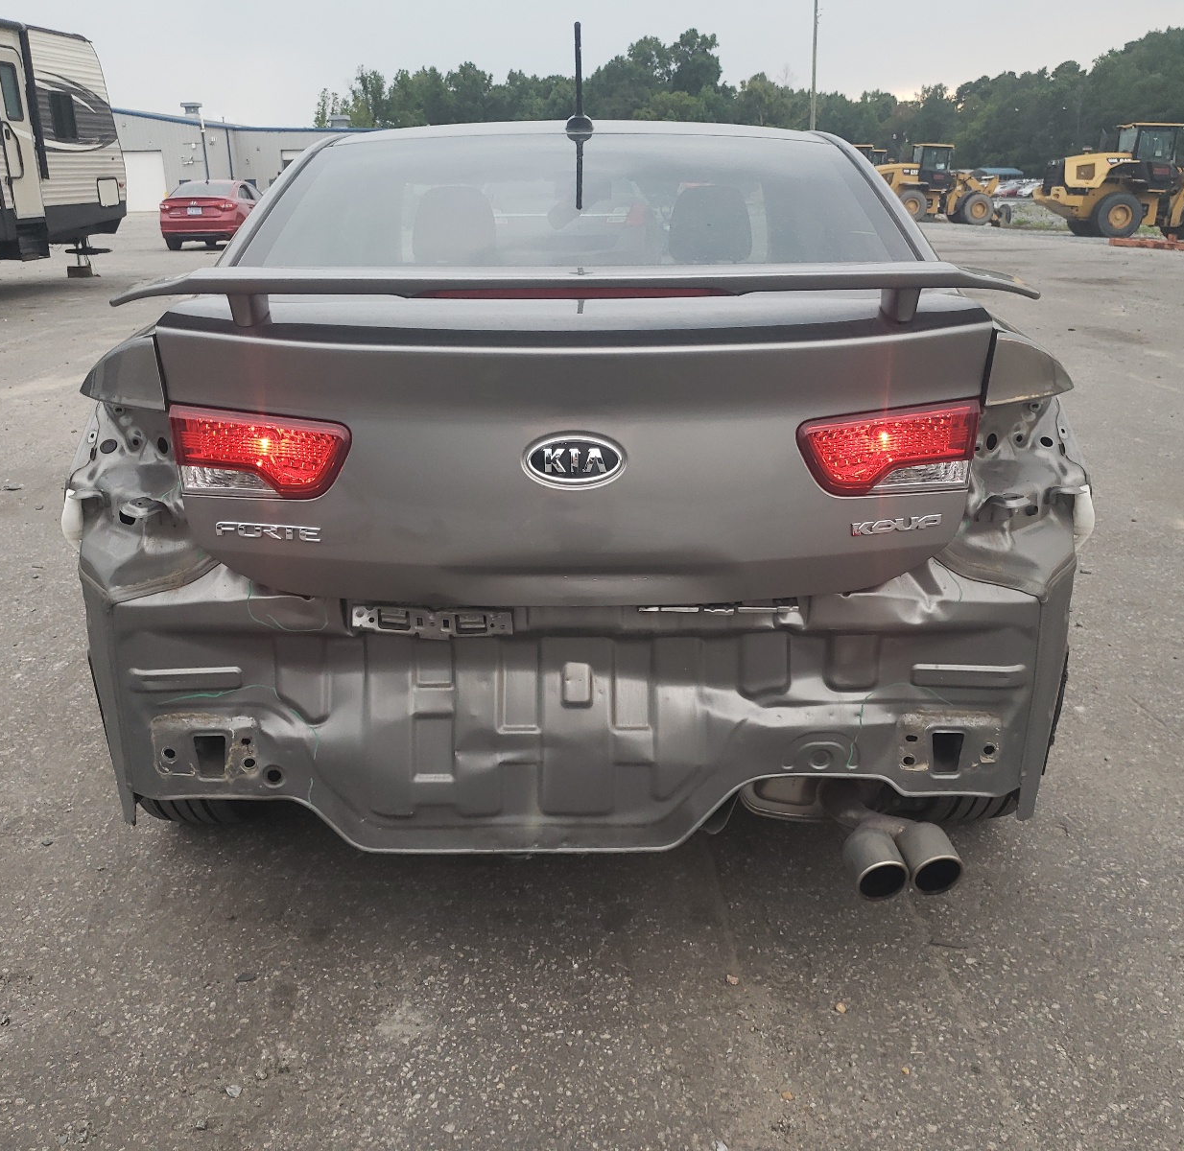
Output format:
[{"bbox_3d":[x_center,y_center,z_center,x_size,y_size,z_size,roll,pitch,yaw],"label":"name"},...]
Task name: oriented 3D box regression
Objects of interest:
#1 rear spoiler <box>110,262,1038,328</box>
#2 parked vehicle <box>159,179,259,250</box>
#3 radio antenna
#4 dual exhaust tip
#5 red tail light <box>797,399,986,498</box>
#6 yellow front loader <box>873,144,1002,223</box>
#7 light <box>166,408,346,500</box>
[{"bbox_3d":[-0.021,-0.363,1.481,1.170,0.088,0.190,-1,18,0],"label":"rear spoiler"},{"bbox_3d":[-8.647,-8.513,27.178,1.865,1.475,4.855,-1,18,-2],"label":"parked vehicle"},{"bbox_3d":[-0.029,-1.052,2.430,0.058,0.225,0.075,-1,40,0],"label":"radio antenna"},{"bbox_3d":[0.429,0.392,1.586,0.142,0.072,0.120,-1,18,0],"label":"dual exhaust tip"},{"bbox_3d":[0.381,-0.162,1.475,0.225,0.108,0.080,-4,19,-11],"label":"red tail light"},{"bbox_3d":[15.186,-17.436,51.500,6.700,3.350,2.500,-2,18,-4],"label":"yellow front loader"},{"bbox_3d":[-0.422,-0.159,1.474,0.225,0.108,0.080,3,19,11],"label":"light"}]

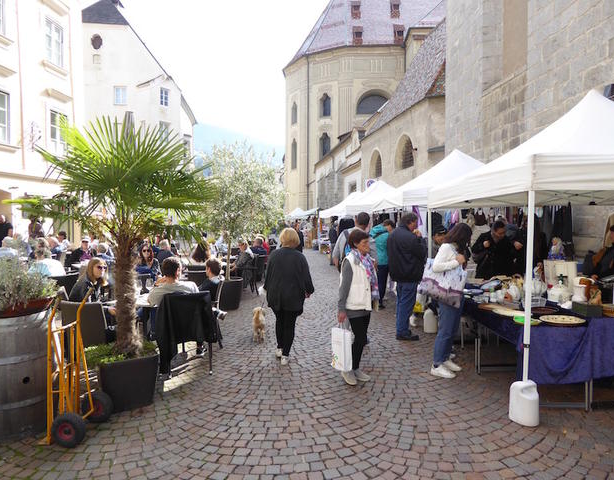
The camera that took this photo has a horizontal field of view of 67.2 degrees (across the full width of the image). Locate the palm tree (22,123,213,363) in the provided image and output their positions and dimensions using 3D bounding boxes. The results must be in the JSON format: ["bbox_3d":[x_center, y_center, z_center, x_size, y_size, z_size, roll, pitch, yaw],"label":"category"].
[{"bbox_3d":[-1.745,-0.015,4.170,1.750,2.120,1.700,0,1,0],"label":"palm tree"}]

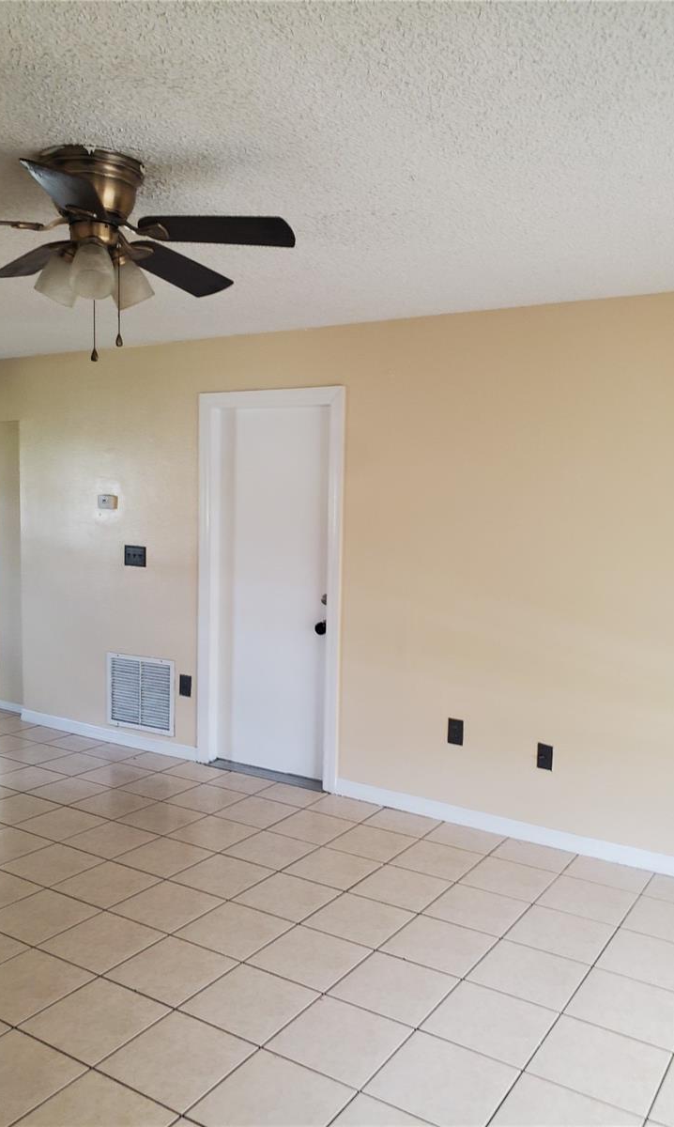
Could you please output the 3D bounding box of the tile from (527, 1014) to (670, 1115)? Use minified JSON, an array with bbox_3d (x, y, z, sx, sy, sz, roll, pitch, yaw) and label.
[{"bbox_3d":[0.733,1.389,2.351,0.321,0.010,0.321,3,4,33],"label":"tile"}]

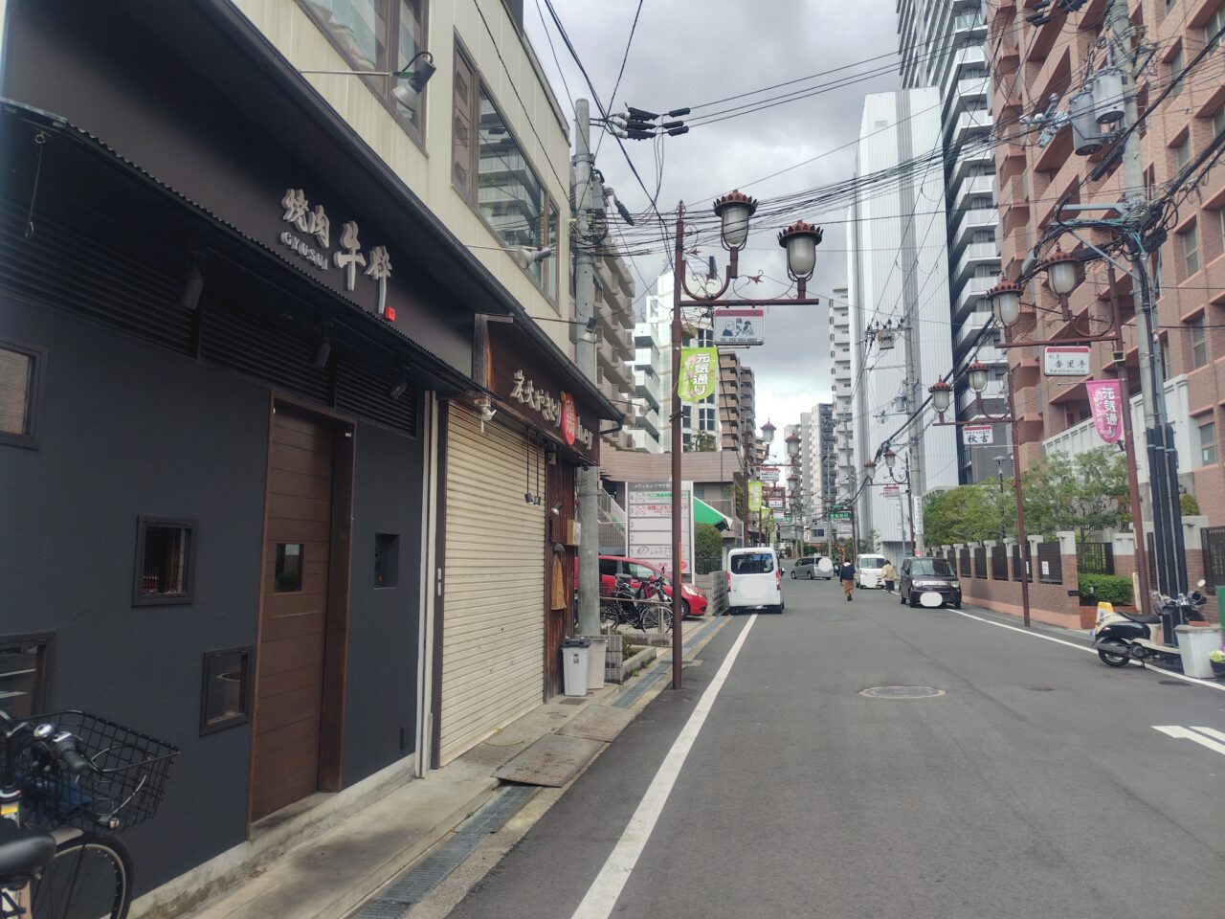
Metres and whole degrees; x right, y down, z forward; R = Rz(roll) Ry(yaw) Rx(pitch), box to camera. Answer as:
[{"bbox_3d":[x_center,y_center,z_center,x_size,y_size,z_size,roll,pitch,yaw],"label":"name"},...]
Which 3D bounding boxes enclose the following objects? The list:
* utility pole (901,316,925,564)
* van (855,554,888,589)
[{"bbox_3d":[12.363,-0.260,33.270,0.380,11.865,0.380,-2,-8,12],"label":"utility pole"},{"bbox_3d":[15.274,6.676,48.359,1.475,1.900,3.395,-2,-8,13],"label":"van"}]

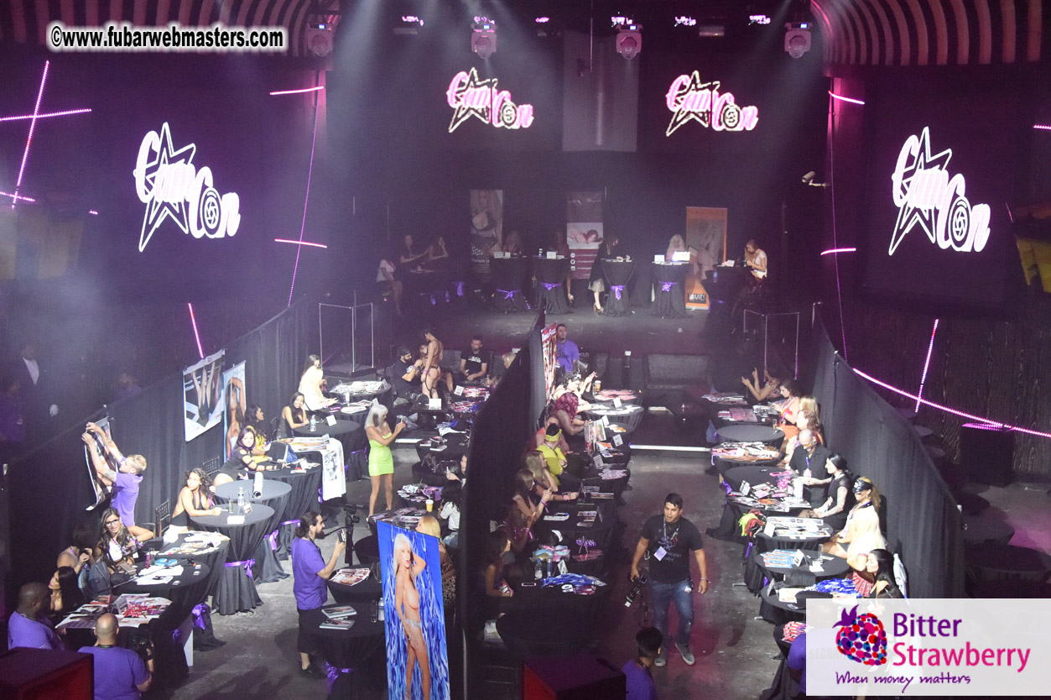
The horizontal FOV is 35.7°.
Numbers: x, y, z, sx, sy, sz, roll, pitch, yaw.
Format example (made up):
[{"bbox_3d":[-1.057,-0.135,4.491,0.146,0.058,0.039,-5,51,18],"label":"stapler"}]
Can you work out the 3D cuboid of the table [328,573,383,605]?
[{"bbox_3d":[-1.504,2.810,16.329,0.930,1.070,0.930,0,10,0],"label":"table"}]

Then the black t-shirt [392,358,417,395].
[{"bbox_3d":[-1.937,0.437,26.200,0.380,0.600,0.460,8,13,36],"label":"black t-shirt"}]

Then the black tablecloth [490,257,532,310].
[{"bbox_3d":[-0.300,-1.343,33.295,0.820,1.070,0.820,1,10,5],"label":"black tablecloth"}]

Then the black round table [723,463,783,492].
[{"bbox_3d":[2.831,2.035,19.619,0.930,1.060,0.930,0,10,0],"label":"black round table"}]

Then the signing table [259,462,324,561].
[{"bbox_3d":[-3.026,2.022,20.695,0.930,1.075,0.930,0,10,0],"label":"signing table"}]

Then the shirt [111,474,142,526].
[{"bbox_3d":[-4.325,1.613,17.700,0.370,0.620,0.460,2,10,9],"label":"shirt"}]

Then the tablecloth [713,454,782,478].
[{"bbox_3d":[2.879,1.873,21.236,0.930,1.070,0.930,0,10,0],"label":"tablecloth"}]

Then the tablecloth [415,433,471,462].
[{"bbox_3d":[-0.944,1.742,21.230,0.930,1.060,0.930,0,10,0],"label":"tablecloth"}]

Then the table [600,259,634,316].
[{"bbox_3d":[1.862,-1.281,33.095,0.760,1.070,0.760,1,10,5],"label":"table"}]

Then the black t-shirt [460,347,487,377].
[{"bbox_3d":[-0.890,0.239,28.200,0.500,0.580,0.340,1,10,3],"label":"black t-shirt"}]

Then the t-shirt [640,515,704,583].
[{"bbox_3d":[1.509,2.022,16.800,0.640,0.700,0.330,1,10,6],"label":"t-shirt"}]

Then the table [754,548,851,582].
[{"bbox_3d":[2.833,2.696,16.753,0.930,1.070,0.930,0,10,0],"label":"table"}]

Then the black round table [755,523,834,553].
[{"bbox_3d":[2.903,2.495,18.048,0.940,1.070,0.940,1,10,5],"label":"black round table"}]

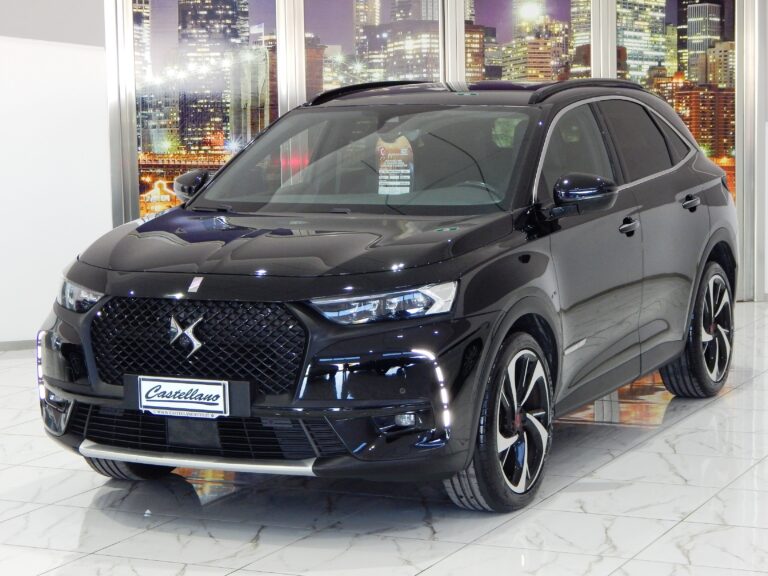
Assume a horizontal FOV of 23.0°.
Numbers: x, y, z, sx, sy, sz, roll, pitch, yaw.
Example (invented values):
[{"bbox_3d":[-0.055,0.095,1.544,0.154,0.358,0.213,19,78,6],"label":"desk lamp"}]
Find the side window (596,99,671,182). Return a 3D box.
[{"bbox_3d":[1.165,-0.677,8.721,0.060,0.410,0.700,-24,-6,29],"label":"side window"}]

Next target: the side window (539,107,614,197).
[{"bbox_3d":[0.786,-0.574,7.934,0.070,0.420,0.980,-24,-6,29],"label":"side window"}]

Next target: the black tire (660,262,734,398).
[{"bbox_3d":[1.596,0.203,9.598,0.235,0.715,0.715,2,7,25],"label":"black tire"}]

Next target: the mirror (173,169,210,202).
[{"bbox_3d":[-0.848,-0.453,8.421,0.270,0.170,0.200,2,7,25],"label":"mirror"}]

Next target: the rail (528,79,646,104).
[{"bbox_3d":[0.972,-0.912,8.719,0.080,0.100,1.700,2,7,25],"label":"rail"}]

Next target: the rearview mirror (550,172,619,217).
[{"bbox_3d":[0.821,-0.389,7.626,0.270,0.170,0.200,2,7,25],"label":"rearview mirror"}]

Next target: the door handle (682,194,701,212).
[{"bbox_3d":[1.473,-0.401,9.041,0.060,0.075,0.220,2,7,25],"label":"door handle"}]

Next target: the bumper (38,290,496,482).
[{"bbox_3d":[-0.569,0.333,6.913,1.870,0.650,0.630,2,7,25],"label":"bumper"}]

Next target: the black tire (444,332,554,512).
[{"bbox_3d":[0.426,0.494,7.140,0.235,0.715,0.715,2,7,25],"label":"black tire"}]

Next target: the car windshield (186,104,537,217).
[{"bbox_3d":[-0.039,-0.532,7.961,1.480,0.130,0.970,2,36,25],"label":"car windshield"}]

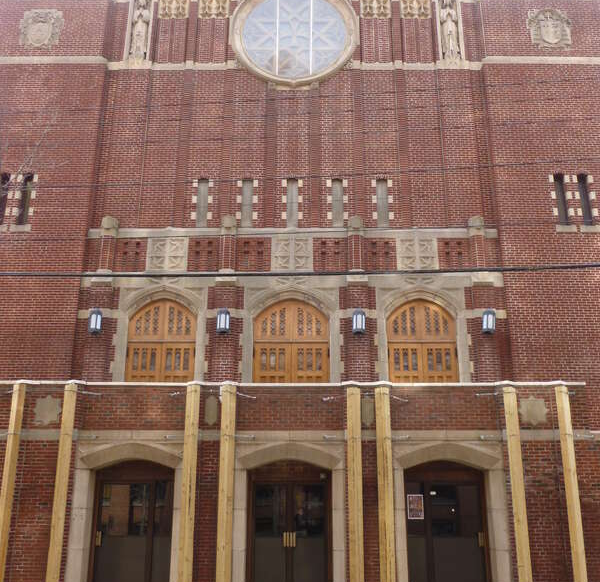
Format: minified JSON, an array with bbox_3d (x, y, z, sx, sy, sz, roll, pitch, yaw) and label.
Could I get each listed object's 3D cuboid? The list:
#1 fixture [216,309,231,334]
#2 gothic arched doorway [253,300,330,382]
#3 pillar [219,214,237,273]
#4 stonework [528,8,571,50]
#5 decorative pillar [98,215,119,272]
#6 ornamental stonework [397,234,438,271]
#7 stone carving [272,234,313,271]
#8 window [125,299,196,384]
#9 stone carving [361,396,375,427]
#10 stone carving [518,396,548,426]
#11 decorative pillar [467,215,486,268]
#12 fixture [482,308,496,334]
[{"bbox_3d":[-1.844,0.773,15.791,0.351,0.636,0.300,0,-17,0],"label":"fixture"},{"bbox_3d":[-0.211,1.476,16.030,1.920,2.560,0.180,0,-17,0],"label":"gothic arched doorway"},{"bbox_3d":[-1.843,-1.173,16.786,0.415,1.579,0.350,0,-17,0],"label":"pillar"},{"bbox_3d":[7.091,-7.362,18.337,1.220,1.351,0.200,0,-17,0],"label":"stonework"},{"bbox_3d":[-4.860,-1.172,16.411,0.380,1.469,0.380,0,-17,0],"label":"decorative pillar"},{"bbox_3d":[3.008,-0.943,16.556,1.055,0.995,0.150,0,-18,0],"label":"ornamental stonework"},{"bbox_3d":[-0.194,-0.970,16.796,1.060,1.019,0.120,0,-17,0],"label":"stone carving"},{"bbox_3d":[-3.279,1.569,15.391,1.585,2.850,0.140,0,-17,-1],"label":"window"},{"bbox_3d":[1.362,2.421,13.045,0.271,0.637,0.080,0,-17,0],"label":"stone carving"},{"bbox_3d":[4.658,2.402,12.940,0.579,0.593,0.070,0,-18,0],"label":"stone carving"},{"bbox_3d":[4.575,-1.197,16.793,0.428,1.471,0.350,0,-17,0],"label":"decorative pillar"},{"bbox_3d":[4.567,0.771,15.589,0.310,0.636,0.300,0,-17,0],"label":"fixture"}]

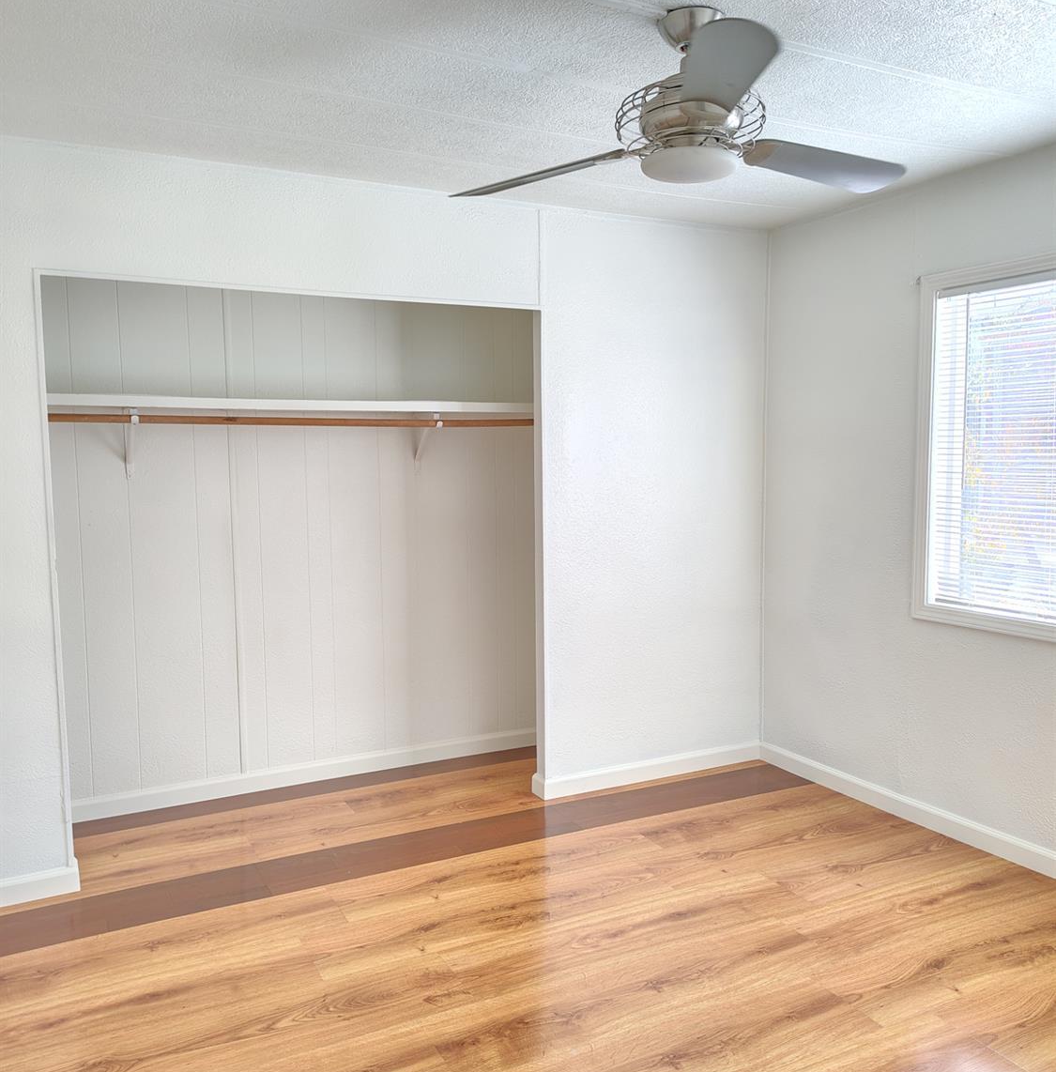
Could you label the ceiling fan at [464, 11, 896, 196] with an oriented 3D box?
[{"bbox_3d":[0.470,-1.002,2.273,1.140,0.345,1.220,-3,6,-27],"label":"ceiling fan"}]

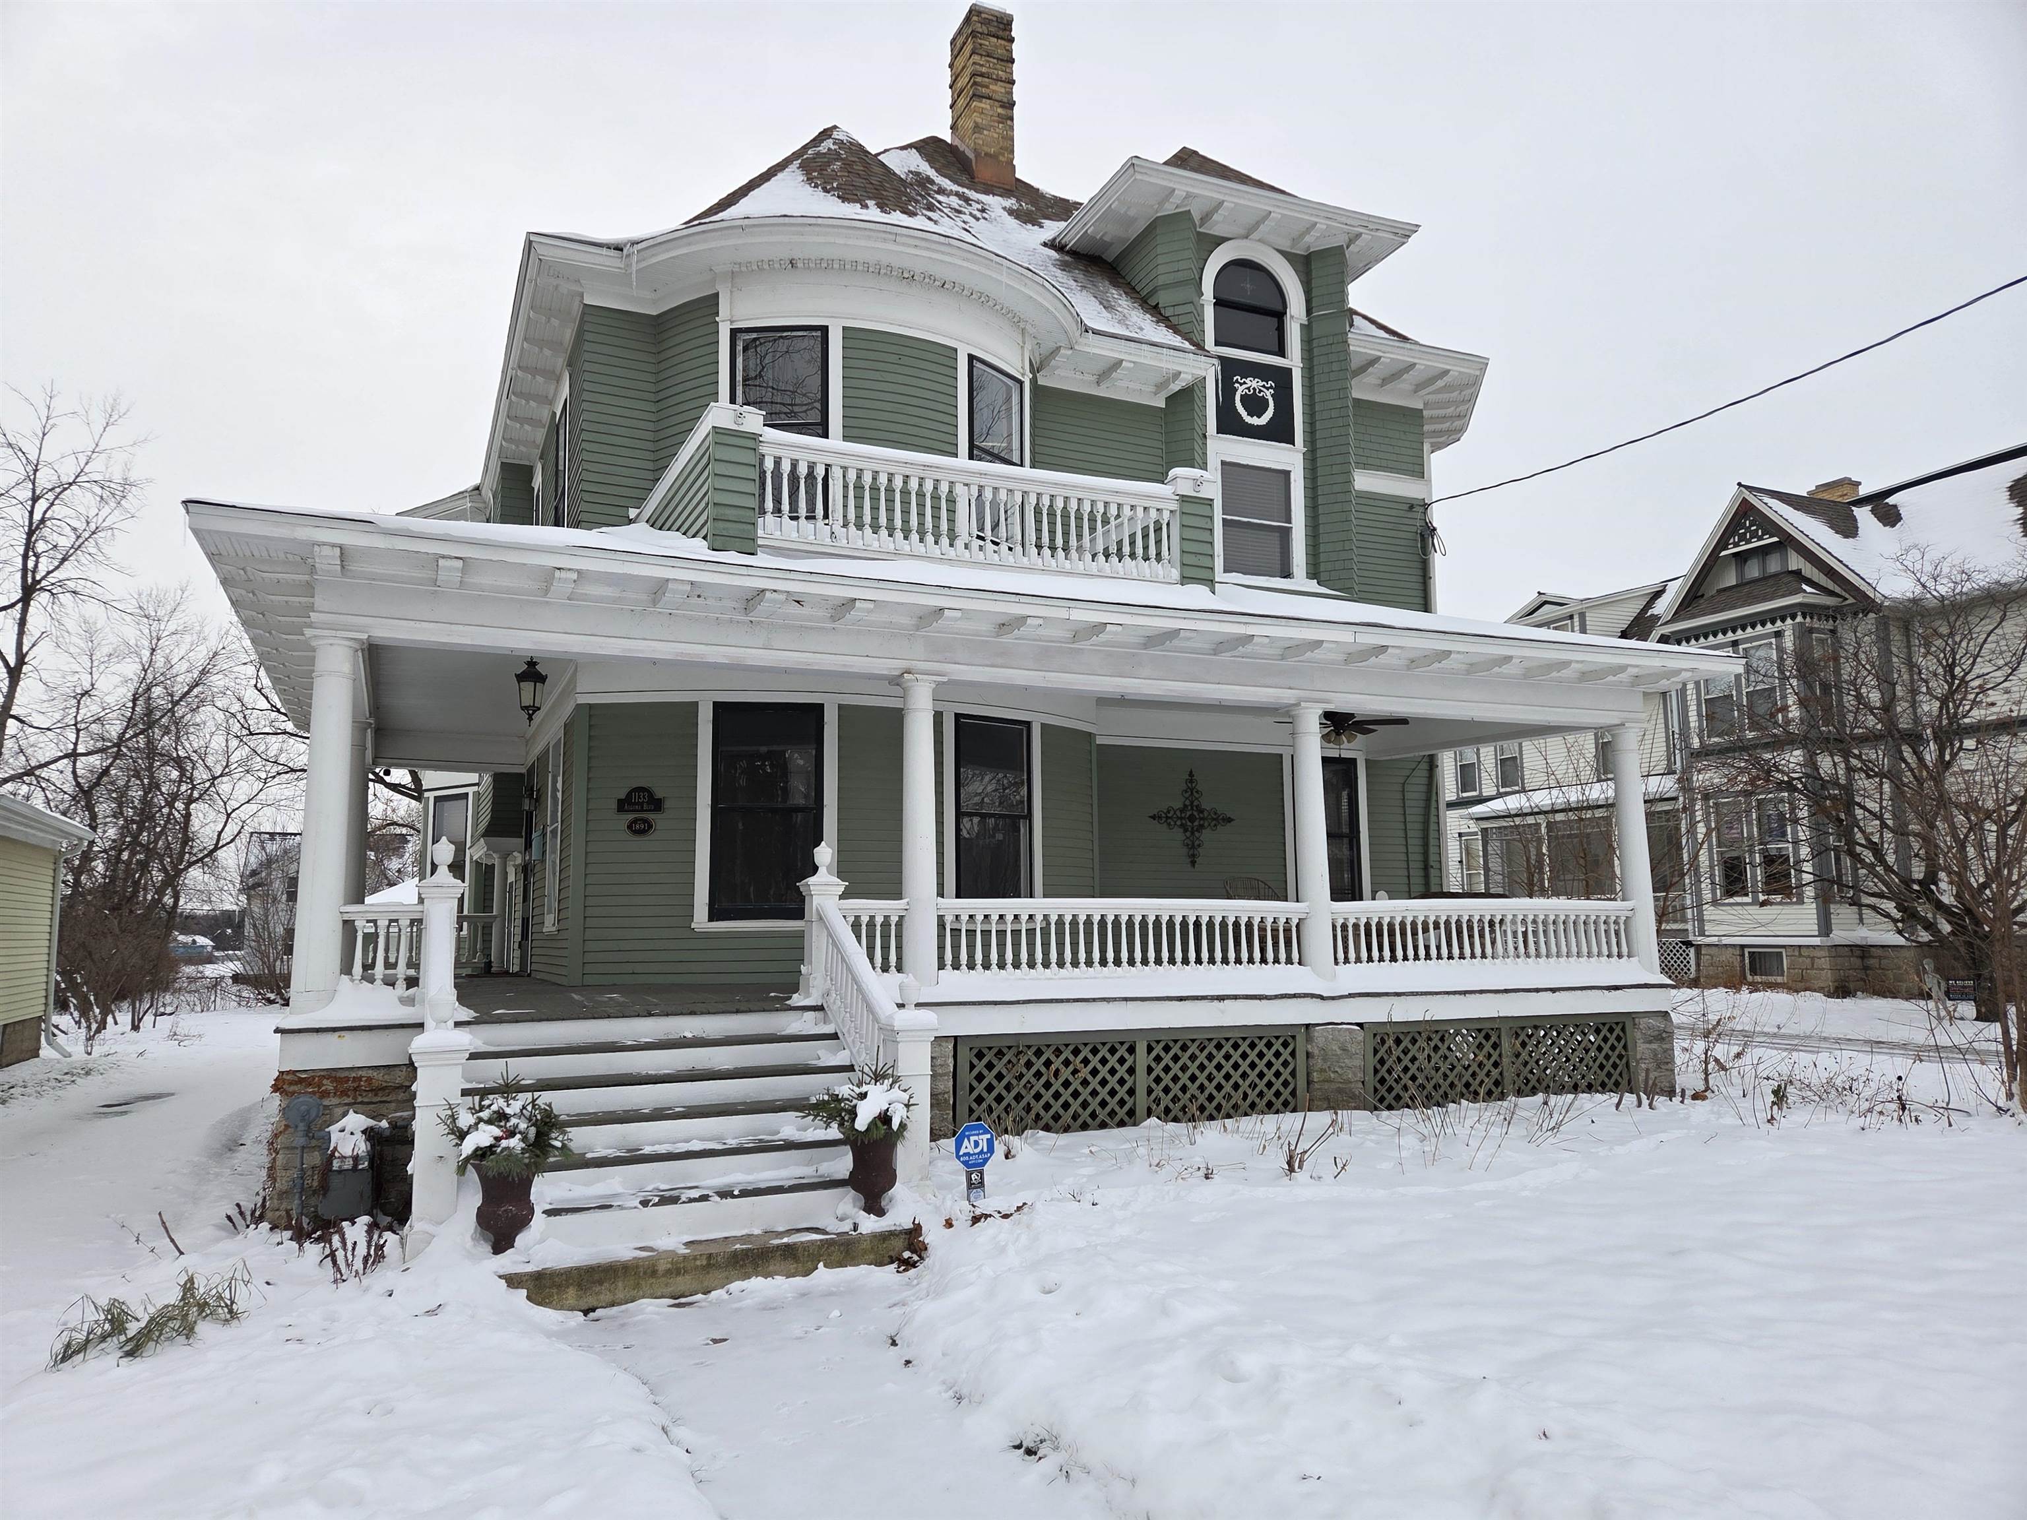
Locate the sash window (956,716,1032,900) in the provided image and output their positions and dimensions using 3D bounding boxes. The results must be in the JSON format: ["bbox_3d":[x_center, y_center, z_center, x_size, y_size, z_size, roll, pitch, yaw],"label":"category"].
[{"bbox_3d":[-0.172,0.512,11.811,0.870,1.760,0.140,5,-10,-39],"label":"sash window"}]

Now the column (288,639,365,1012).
[{"bbox_3d":[-4.297,0.408,8.439,0.315,2.374,0.315,3,-8,-24],"label":"column"}]

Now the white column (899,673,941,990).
[{"bbox_3d":[-0.703,0.579,10.042,0.315,2.374,0.315,-1,-8,0],"label":"white column"}]

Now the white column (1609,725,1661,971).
[{"bbox_3d":[6.012,0.899,13.038,0.315,2.374,0.315,3,-8,-24],"label":"white column"}]

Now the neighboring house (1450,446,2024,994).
[{"bbox_3d":[18.842,-0.531,30.195,10.000,11.100,16.500,3,-8,-24],"label":"neighboring house"}]

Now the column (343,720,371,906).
[{"bbox_3d":[-5.669,0.806,11.486,0.320,2.320,0.320,3,-8,-24],"label":"column"}]

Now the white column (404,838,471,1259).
[{"bbox_3d":[-3.002,1.474,7.046,0.286,2.163,0.286,3,-8,-24],"label":"white column"}]

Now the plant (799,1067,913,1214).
[{"bbox_3d":[-0.884,2.223,7.793,0.640,0.880,0.591,-1,-8,0],"label":"plant"}]

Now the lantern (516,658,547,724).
[{"bbox_3d":[-3.557,-0.500,9.909,0.250,0.530,0.250,3,-8,-24],"label":"lantern"}]

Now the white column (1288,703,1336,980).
[{"bbox_3d":[2.541,0.734,11.489,0.315,2.374,0.315,3,-8,-24],"label":"white column"}]

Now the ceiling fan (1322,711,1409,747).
[{"bbox_3d":[3.098,-0.362,12.823,1.300,0.480,1.300,3,-8,-24],"label":"ceiling fan"}]

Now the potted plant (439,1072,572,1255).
[{"bbox_3d":[-2.646,2.110,7.011,0.630,0.946,0.591,3,-8,-24],"label":"potted plant"}]

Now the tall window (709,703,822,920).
[{"bbox_3d":[-2.006,0.418,10.939,0.900,1.760,0.140,1,-8,-9],"label":"tall window"}]

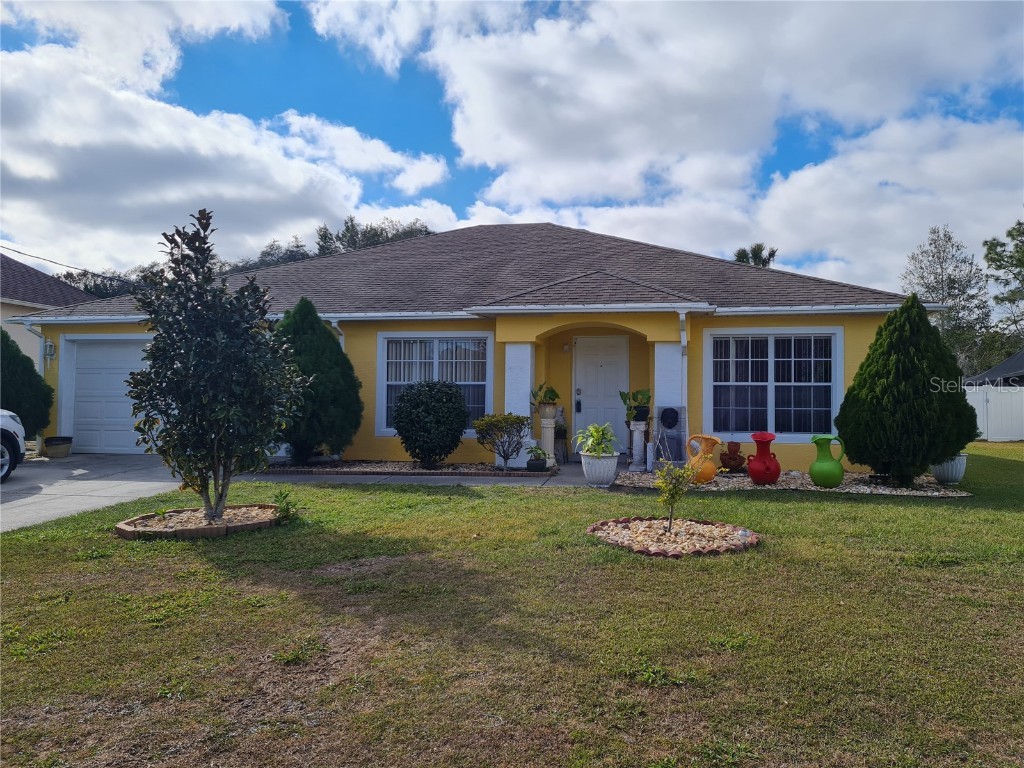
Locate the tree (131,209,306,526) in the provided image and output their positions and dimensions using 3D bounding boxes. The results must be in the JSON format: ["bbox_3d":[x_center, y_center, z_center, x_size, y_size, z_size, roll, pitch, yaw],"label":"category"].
[{"bbox_3d":[-2.995,-0.204,7.865,1.830,3.200,1.750,0,-2,10],"label":"tree"}]

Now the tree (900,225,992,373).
[{"bbox_3d":[21.500,-2.900,38.000,4.600,10.000,4.600,0,-1,10],"label":"tree"}]

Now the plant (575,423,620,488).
[{"bbox_3d":[1.196,0.981,10.718,0.630,0.890,0.620,0,-2,10],"label":"plant"}]

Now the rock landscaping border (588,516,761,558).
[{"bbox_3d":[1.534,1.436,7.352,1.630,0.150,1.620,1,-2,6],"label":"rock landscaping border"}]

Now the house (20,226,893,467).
[{"bbox_3d":[-0.250,-1.300,19.500,16.000,5.600,14.000,0,-1,10],"label":"house"}]

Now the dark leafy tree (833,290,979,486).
[{"bbox_3d":[5.526,0.098,10.805,1.970,2.700,1.950,0,-2,10],"label":"dark leafy tree"}]

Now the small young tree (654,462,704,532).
[{"bbox_3d":[1.700,1.130,7.800,0.530,0.740,0.500,0,-1,10],"label":"small young tree"}]

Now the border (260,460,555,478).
[{"bbox_3d":[-1.450,1.310,12.350,4.500,0.130,1.800,0,-1,10],"label":"border"}]

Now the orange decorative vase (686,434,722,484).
[{"bbox_3d":[2.740,1.070,10.950,0.510,0.710,0.410,0,-1,13],"label":"orange decorative vase"}]

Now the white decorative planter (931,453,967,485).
[{"bbox_3d":[6.310,1.220,11.100,0.540,0.440,0.540,0,-1,10],"label":"white decorative planter"}]

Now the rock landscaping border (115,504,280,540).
[{"bbox_3d":[-3.139,1.395,7.802,1.520,0.160,1.250,2,-2,-20],"label":"rock landscaping border"}]

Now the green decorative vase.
[{"bbox_3d":[4.367,1.065,10.665,0.500,0.750,0.480,1,-2,-9],"label":"green decorative vase"}]

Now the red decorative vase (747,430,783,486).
[{"bbox_3d":[3.600,1.045,10.950,0.500,0.750,0.480,0,-1,10],"label":"red decorative vase"}]

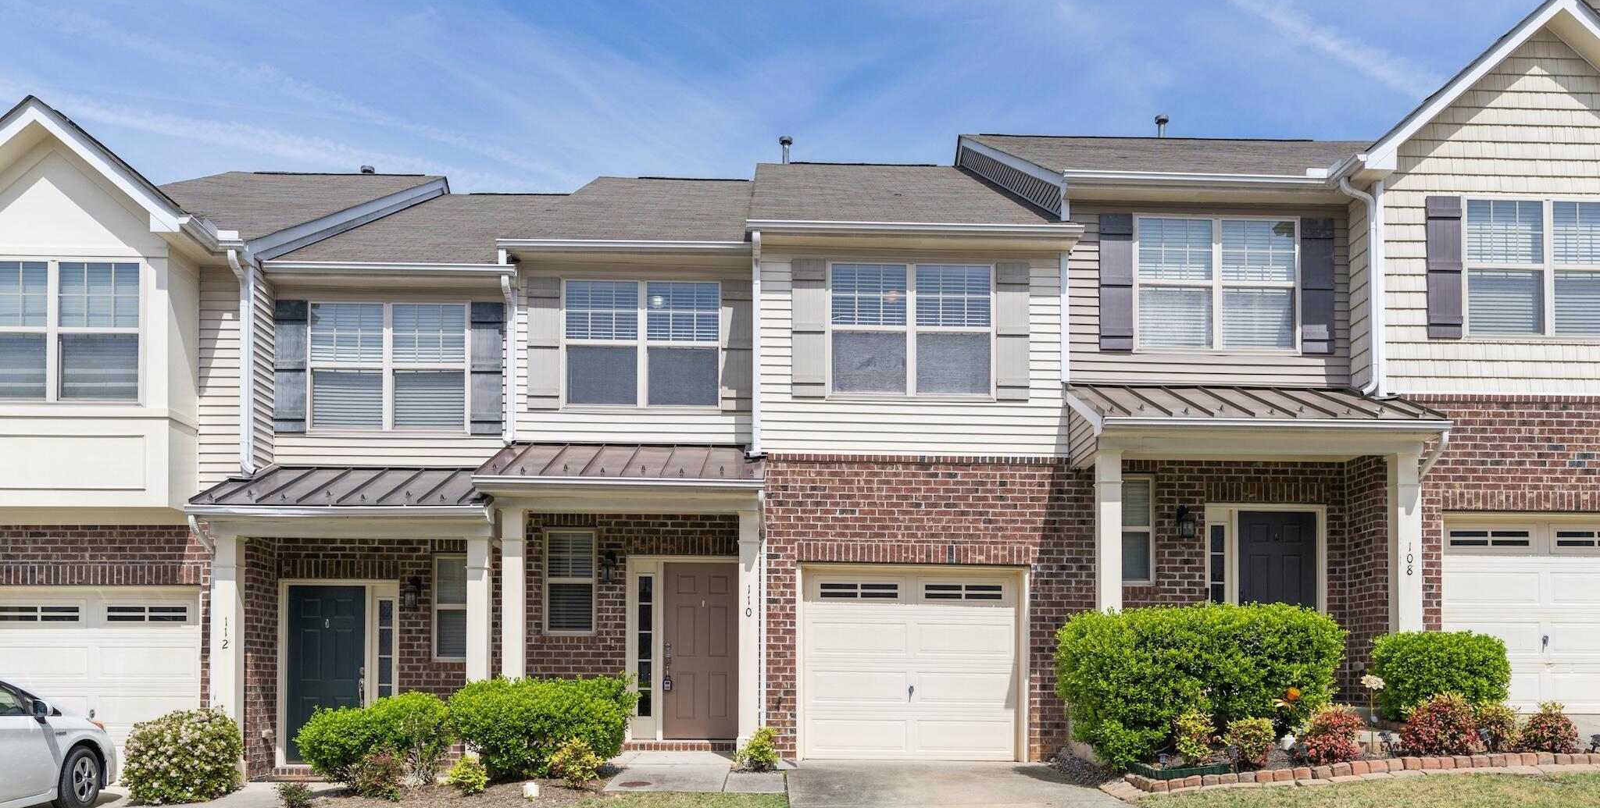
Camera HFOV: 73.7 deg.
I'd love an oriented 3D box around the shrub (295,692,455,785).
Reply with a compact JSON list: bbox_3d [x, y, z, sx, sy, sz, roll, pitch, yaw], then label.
[{"bbox_3d":[-4.171,3.285,10.454,1.550,0.920,1.000,0,-1,-1],"label":"shrub"}]

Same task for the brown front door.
[{"bbox_3d":[-1.106,2.809,12.100,0.890,2.000,0.070,0,-1,-1],"label":"brown front door"}]

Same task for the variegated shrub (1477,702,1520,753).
[{"bbox_3d":[5.563,2.576,8.500,0.360,0.400,0.360,0,-1,-1],"label":"variegated shrub"}]

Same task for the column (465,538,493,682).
[{"bbox_3d":[-3.308,2.671,11.070,0.230,2.570,0.230,0,-1,-1],"label":"column"}]

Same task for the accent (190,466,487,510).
[{"bbox_3d":[-4.606,0.865,11.262,2.888,0.345,1.370,0,-1,-2],"label":"accent"}]

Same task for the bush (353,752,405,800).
[{"bbox_3d":[-3.955,3.488,9.999,0.490,0.460,0.470,0,-1,-1],"label":"bush"}]

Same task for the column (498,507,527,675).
[{"bbox_3d":[-2.925,2.358,10.900,0.240,2.550,0.240,0,-1,-1],"label":"column"}]

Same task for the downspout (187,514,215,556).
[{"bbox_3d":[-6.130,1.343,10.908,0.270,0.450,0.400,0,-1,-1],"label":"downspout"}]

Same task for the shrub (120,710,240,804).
[{"bbox_3d":[-5.892,3.279,10.160,1.150,0.870,1.020,0,-1,-2],"label":"shrub"}]

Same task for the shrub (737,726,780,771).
[{"bbox_3d":[-0.424,3.517,10.976,0.450,0.440,0.430,0,-1,-2],"label":"shrub"}]

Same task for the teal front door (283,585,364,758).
[{"bbox_3d":[-5.345,3.044,12.019,0.910,2.020,0.070,0,-1,-1],"label":"teal front door"}]

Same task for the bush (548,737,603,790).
[{"bbox_3d":[-2.113,3.355,10.076,0.480,0.450,0.460,0,-1,-2],"label":"bush"}]

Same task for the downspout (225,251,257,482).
[{"bbox_3d":[-5.825,-0.417,11.164,0.182,2.387,0.380,0,-1,-2],"label":"downspout"}]

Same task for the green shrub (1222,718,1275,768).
[{"bbox_3d":[3.623,2.728,8.600,0.410,0.400,0.400,0,-1,-1],"label":"green shrub"}]

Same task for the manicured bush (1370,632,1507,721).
[{"bbox_3d":[5.929,2.536,9.900,1.250,0.820,1.050,0,-1,-1],"label":"manicured bush"}]

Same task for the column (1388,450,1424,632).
[{"bbox_3d":[6.176,1.795,10.908,0.230,2.600,0.230,0,-1,-1],"label":"column"}]

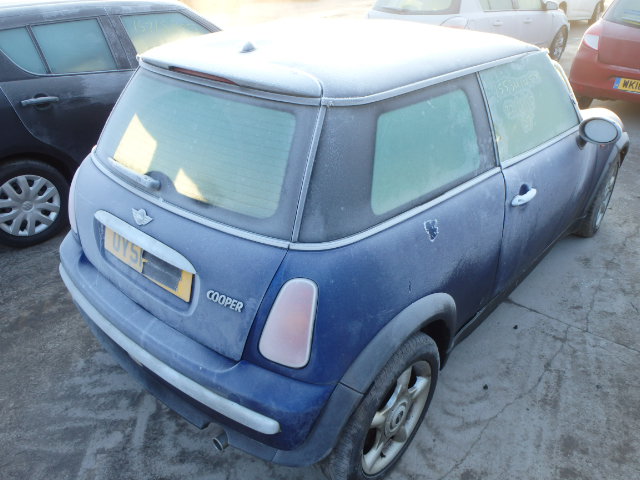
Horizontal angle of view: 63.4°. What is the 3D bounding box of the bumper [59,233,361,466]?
[{"bbox_3d":[-0.566,0.356,1.942,1.580,0.410,0.260,23,36,35],"label":"bumper"}]

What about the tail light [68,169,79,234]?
[{"bbox_3d":[-0.998,-0.162,2.134,0.057,0.263,0.162,3,25,-25],"label":"tail light"}]

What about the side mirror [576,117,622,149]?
[{"bbox_3d":[1.305,-0.512,2.406,0.190,0.140,0.125,23,36,35],"label":"side mirror"}]

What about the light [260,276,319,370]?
[{"bbox_3d":[-0.088,0.225,1.444,0.162,0.263,0.057,7,15,11],"label":"light"}]

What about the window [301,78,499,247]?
[{"bbox_3d":[0.295,-0.287,1.661,0.993,0.384,0.122,-25,26,-36],"label":"window"}]

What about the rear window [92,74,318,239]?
[{"bbox_3d":[-0.430,-0.330,1.736,1.074,0.424,0.063,23,0,35],"label":"rear window"}]

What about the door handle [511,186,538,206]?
[{"bbox_3d":[0.803,-0.171,2.032,0.052,0.048,0.225,23,36,35],"label":"door handle"}]

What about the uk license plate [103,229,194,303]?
[{"bbox_3d":[-0.590,0.063,1.744,0.520,0.111,0.018,23,21,35],"label":"uk license plate"}]

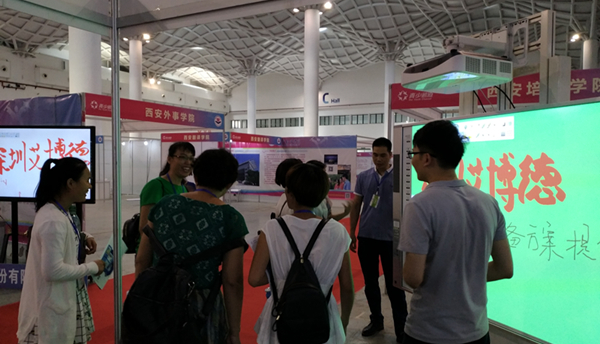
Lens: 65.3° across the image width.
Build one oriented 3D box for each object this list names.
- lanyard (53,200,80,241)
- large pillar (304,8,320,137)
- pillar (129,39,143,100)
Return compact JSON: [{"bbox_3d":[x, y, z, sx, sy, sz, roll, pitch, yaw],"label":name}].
[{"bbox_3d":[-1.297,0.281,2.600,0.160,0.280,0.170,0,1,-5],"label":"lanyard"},{"bbox_3d":[1.048,-6.694,40.717,1.220,14.780,1.220,0,1,0],"label":"large pillar"},{"bbox_3d":[-18.057,-7.019,51.434,1.270,14.780,1.270,1,1,27],"label":"pillar"}]

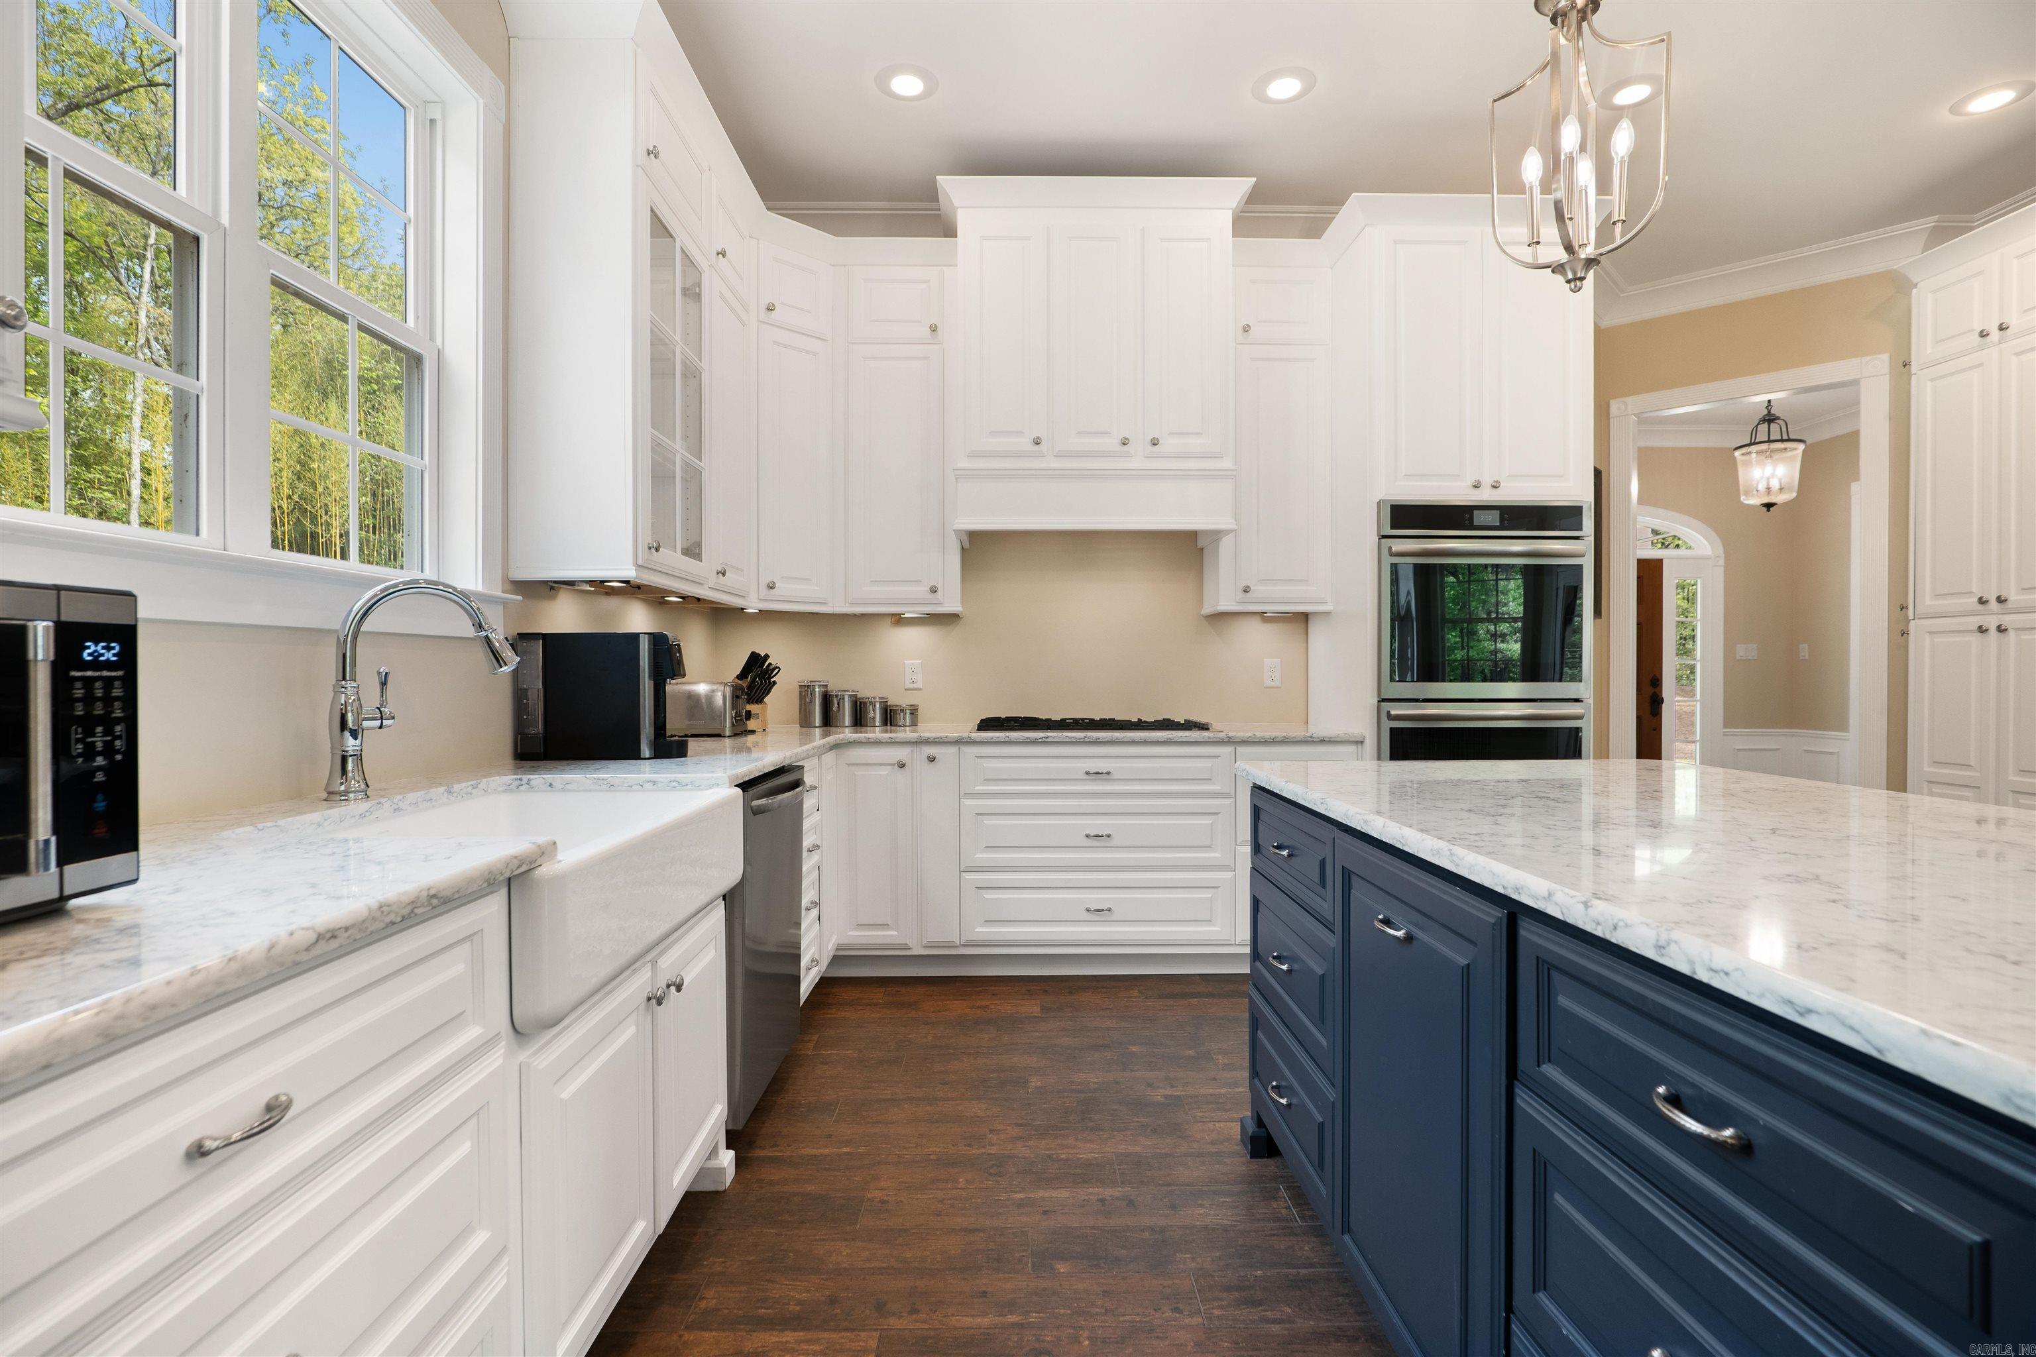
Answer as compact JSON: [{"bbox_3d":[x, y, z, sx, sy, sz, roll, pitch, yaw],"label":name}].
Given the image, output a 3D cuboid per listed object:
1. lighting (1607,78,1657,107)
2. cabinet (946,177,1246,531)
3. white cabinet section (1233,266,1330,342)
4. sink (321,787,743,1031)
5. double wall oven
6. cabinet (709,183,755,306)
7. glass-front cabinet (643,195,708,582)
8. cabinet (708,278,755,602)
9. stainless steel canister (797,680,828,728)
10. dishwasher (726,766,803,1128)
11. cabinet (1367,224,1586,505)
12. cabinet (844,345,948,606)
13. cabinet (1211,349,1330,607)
[{"bbox_3d":[2.047,-1.950,3.016,0.180,0.030,0.180,0,0,-1],"label":"lighting"},{"bbox_3d":[0.281,-1.182,3.604,1.137,1.300,0.610,0,0,-1],"label":"cabinet"},{"bbox_3d":[1.061,-1.499,3.799,0.398,0.313,0.330,0,0,-1],"label":"white cabinet section"},{"bbox_3d":[-0.840,0.328,1.467,0.532,0.212,0.915,0,0,-1],"label":"sink"},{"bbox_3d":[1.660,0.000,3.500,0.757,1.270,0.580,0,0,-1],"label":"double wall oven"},{"bbox_3d":[-1.160,-1.500,3.170,0.330,0.300,0.520,0,0,-1],"label":"cabinet"},{"bbox_3d":[-1.160,-0.815,2.645,0.330,1.060,0.545,0,0,-1],"label":"glass-front cabinet"},{"bbox_3d":[-1.160,-0.815,3.170,0.330,1.060,0.520,0,0,-1],"label":"cabinet"},{"bbox_3d":[-0.840,0.104,3.719,0.123,0.189,0.123,0,0,-1],"label":"stainless steel canister"},{"bbox_3d":[-0.887,0.636,2.226,0.620,0.785,0.600,0,0,-1],"label":"dishwasher"},{"bbox_3d":[1.675,-1.147,3.584,0.811,0.997,0.600,0,0,-1],"label":"cabinet"},{"bbox_3d":[-0.486,-0.808,3.757,0.417,1.044,0.315,0,0,-1],"label":"cabinet"},{"bbox_3d":[1.035,-0.800,3.790,0.455,1.070,0.325,0,0,-1],"label":"cabinet"}]

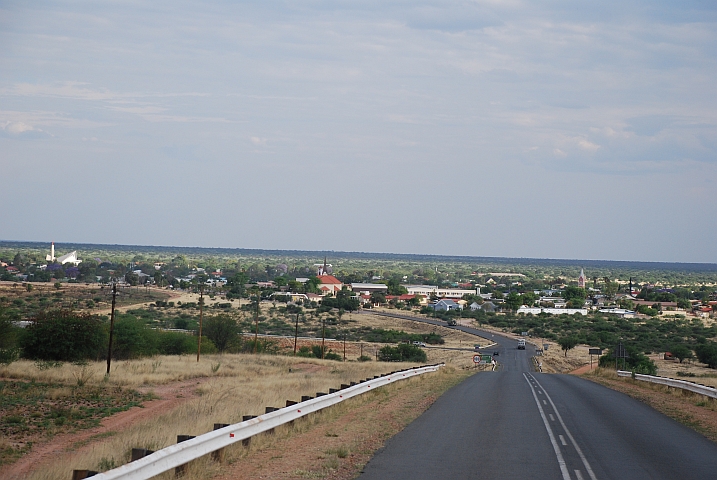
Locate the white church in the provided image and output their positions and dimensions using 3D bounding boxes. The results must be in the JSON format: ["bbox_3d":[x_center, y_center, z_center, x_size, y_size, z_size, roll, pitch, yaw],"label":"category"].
[{"bbox_3d":[-266.790,13.520,1900.000,23.000,24.000,26.000,2,0,-30],"label":"white church"}]

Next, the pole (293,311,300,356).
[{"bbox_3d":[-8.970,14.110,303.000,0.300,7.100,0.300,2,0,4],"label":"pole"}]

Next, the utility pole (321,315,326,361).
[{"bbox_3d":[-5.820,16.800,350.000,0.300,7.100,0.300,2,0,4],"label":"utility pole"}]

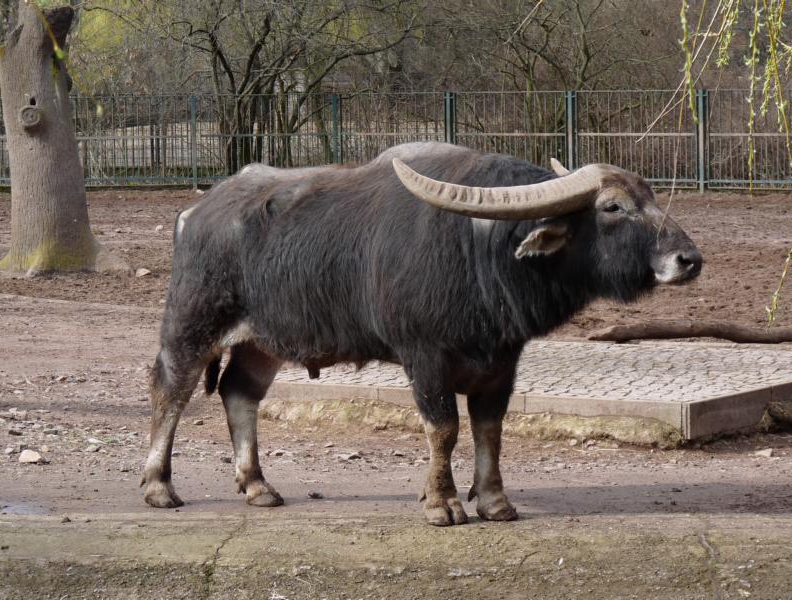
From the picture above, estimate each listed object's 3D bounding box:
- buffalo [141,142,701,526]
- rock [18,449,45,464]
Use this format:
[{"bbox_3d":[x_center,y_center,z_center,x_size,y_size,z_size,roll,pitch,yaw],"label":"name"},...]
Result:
[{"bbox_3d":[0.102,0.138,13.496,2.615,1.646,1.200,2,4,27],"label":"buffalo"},{"bbox_3d":[-1.856,0.789,15.813,0.130,0.070,0.100,0,3,0],"label":"rock"}]

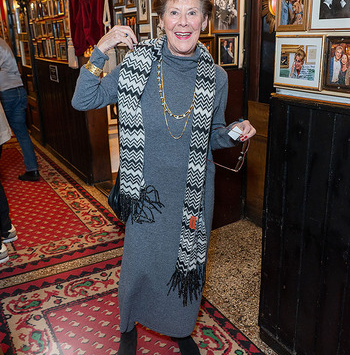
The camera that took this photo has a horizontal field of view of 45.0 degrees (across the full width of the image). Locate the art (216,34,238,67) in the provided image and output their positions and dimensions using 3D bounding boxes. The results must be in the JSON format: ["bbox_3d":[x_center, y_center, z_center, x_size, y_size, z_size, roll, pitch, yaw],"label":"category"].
[{"bbox_3d":[0.375,-0.891,2.993,0.182,0.230,0.022,-11,20,-27],"label":"art"}]

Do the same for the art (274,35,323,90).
[{"bbox_3d":[0.478,-0.445,1.631,0.022,0.196,0.246,-12,21,-27],"label":"art"}]

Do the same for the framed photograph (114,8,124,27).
[{"bbox_3d":[-0.414,-1.185,3.201,0.022,0.169,0.177,-12,21,-27],"label":"framed photograph"}]

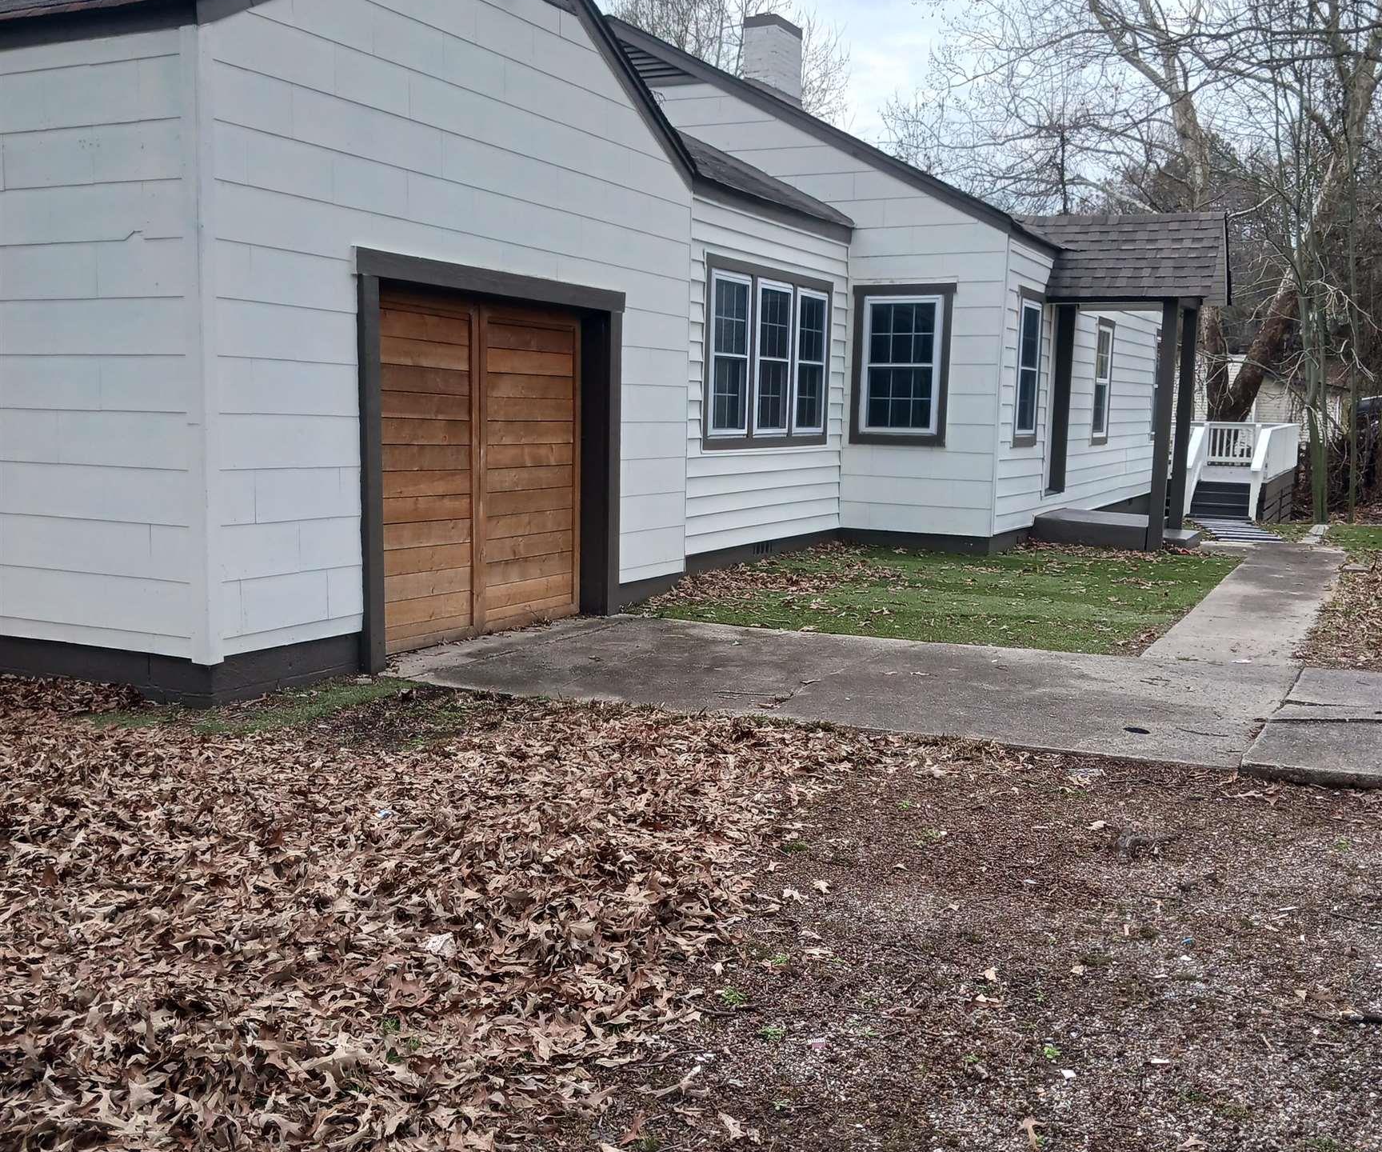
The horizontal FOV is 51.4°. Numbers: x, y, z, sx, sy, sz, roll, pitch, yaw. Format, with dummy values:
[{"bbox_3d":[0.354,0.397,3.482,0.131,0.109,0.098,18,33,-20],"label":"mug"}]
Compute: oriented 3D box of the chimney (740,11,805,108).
[{"bbox_3d":[1.007,-6.197,17.439,0.429,0.930,0.781,4,7,26],"label":"chimney"}]

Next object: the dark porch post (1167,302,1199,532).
[{"bbox_3d":[5.581,-1.766,16.268,0.140,2.500,0.140,4,7,26],"label":"dark porch post"}]

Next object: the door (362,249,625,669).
[{"bbox_3d":[-1.221,-0.736,8.998,0.260,2.255,2.880,4,7,26],"label":"door"}]

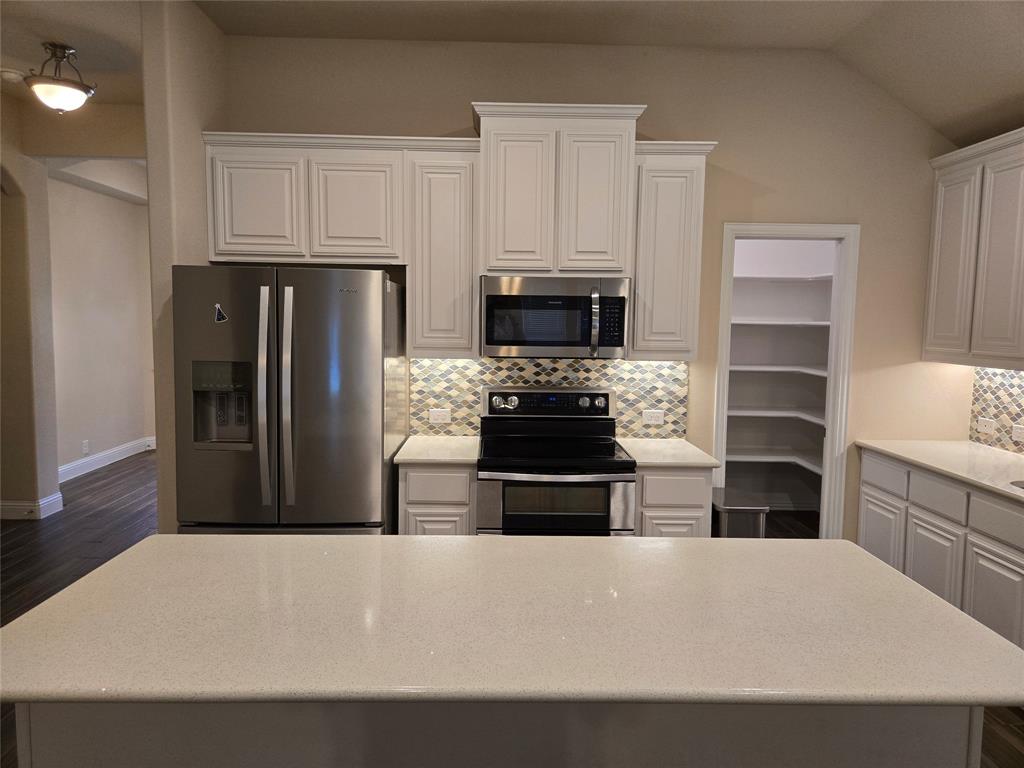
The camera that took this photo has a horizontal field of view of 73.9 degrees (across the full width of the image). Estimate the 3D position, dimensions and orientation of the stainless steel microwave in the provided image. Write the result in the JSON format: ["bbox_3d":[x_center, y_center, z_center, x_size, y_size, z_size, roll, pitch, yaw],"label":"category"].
[{"bbox_3d":[0.214,-0.350,3.600,0.747,0.408,0.413,1,6,-1],"label":"stainless steel microwave"}]

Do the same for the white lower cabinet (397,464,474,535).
[{"bbox_3d":[-0.367,0.797,3.609,0.374,0.883,0.622,1,6,-1],"label":"white lower cabinet"}]

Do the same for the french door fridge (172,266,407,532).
[{"bbox_3d":[-1.011,0.360,3.376,0.902,1.781,0.871,1,6,-1],"label":"french door fridge"}]

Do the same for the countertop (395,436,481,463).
[{"bbox_3d":[-0.366,0.346,3.552,0.396,0.031,0.647,1,6,-1],"label":"countertop"}]

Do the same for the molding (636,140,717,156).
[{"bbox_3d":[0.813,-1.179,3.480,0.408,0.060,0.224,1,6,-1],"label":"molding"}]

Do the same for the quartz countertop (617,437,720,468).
[{"bbox_3d":[0.791,0.361,3.567,0.405,0.031,0.647,1,6,-1],"label":"quartz countertop"}]

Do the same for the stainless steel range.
[{"bbox_3d":[0.205,0.650,3.549,0.753,1.204,0.702,1,6,-1],"label":"stainless steel range"}]

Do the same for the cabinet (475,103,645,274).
[{"bbox_3d":[0.224,-0.962,3.539,0.851,0.820,0.428,1,6,-1],"label":"cabinet"}]

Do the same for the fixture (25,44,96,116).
[{"bbox_3d":[-2.559,-1.714,3.848,0.347,0.367,0.347,1,6,-1],"label":"fixture"}]

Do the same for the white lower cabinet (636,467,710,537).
[{"bbox_3d":[0.776,0.812,3.624,0.378,0.883,0.622,1,6,-1],"label":"white lower cabinet"}]

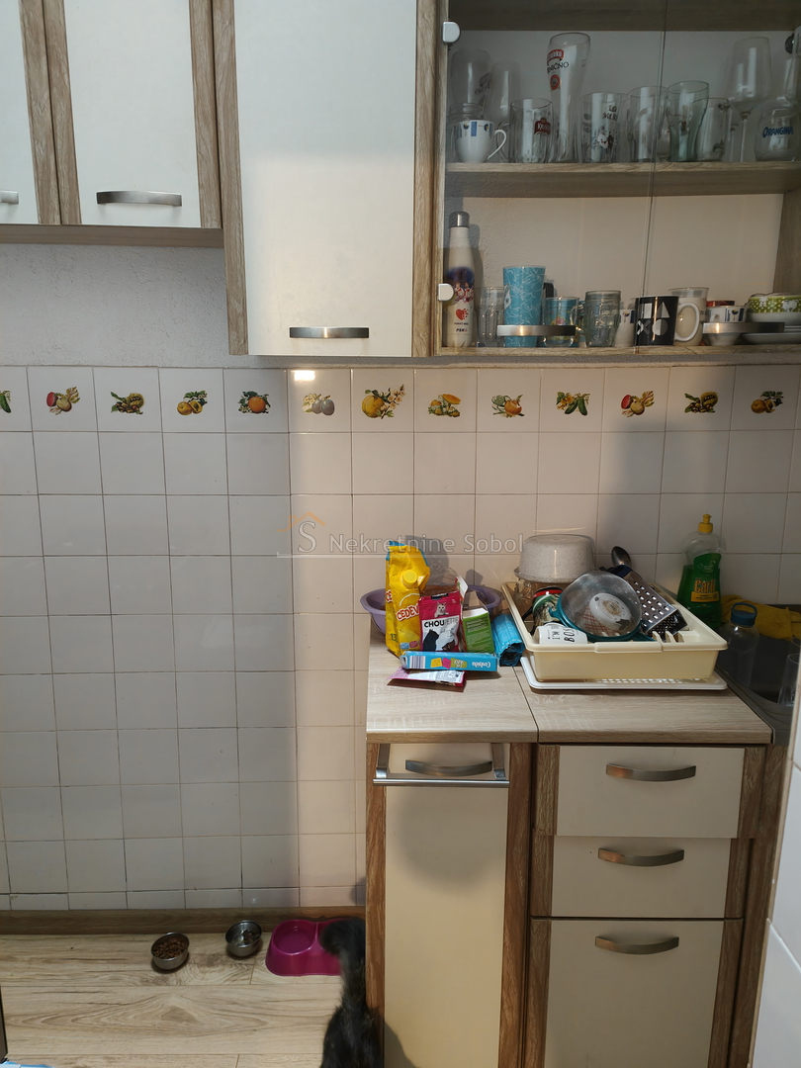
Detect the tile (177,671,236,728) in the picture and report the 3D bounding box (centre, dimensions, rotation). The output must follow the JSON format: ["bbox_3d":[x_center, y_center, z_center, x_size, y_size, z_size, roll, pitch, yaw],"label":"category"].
[{"bbox_3d":[-0.498,0.427,1.988,0.150,0.150,0.008,0,10,-1],"label":"tile"}]

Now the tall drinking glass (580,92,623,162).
[{"bbox_3d":[0.418,-0.830,1.609,0.086,0.134,0.086,0,11,-1],"label":"tall drinking glass"}]

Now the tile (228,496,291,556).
[{"bbox_3d":[-0.343,-0.022,1.903,0.149,0.149,0.008,0,11,-1],"label":"tile"}]

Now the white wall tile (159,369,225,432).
[{"bbox_3d":[-0.495,-0.319,1.851,0.150,0.150,0.010,0,9,-2],"label":"white wall tile"}]

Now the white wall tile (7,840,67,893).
[{"bbox_3d":[-0.981,0.900,2.085,0.150,0.150,0.008,0,11,-1],"label":"white wall tile"}]

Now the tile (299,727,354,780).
[{"bbox_3d":[-0.193,0.573,2.009,0.150,0.150,0.010,0,9,-2],"label":"tile"}]

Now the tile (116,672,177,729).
[{"bbox_3d":[-0.648,0.426,1.968,0.150,0.150,0.010,0,9,-2],"label":"tile"}]

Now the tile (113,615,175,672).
[{"bbox_3d":[-0.656,0.280,1.975,0.150,0.150,0.008,0,11,-1],"label":"tile"}]

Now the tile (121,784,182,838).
[{"bbox_3d":[-0.655,0.732,2.034,0.150,0.150,0.009,0,10,-1],"label":"tile"}]

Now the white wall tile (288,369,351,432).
[{"bbox_3d":[-0.192,-0.317,1.837,0.150,0.150,0.009,0,11,-1],"label":"white wall tile"}]

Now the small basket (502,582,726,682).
[{"bbox_3d":[0.426,0.200,1.655,0.372,0.080,0.435,0,11,1],"label":"small basket"}]

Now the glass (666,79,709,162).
[{"bbox_3d":[0.573,-0.813,1.549,0.084,0.153,0.084,0,10,-1],"label":"glass"}]

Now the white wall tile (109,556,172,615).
[{"bbox_3d":[-0.648,0.128,1.919,0.150,0.150,0.010,0,9,-2],"label":"white wall tile"}]

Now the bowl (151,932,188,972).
[{"bbox_3d":[-0.591,1.079,1.988,0.092,0.037,0.092,0,11,-1],"label":"bowl"}]

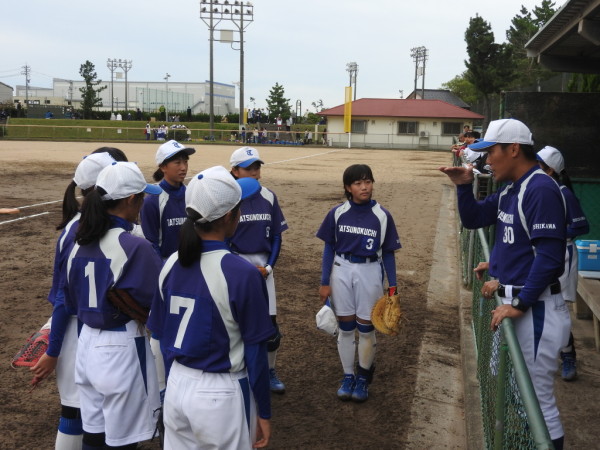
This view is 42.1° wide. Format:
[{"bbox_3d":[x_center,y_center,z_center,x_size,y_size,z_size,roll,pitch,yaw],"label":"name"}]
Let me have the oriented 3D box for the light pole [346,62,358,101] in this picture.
[{"bbox_3d":[9.480,-23.240,143.837,1.000,13.213,4.300,-1,8,-20],"label":"light pole"}]

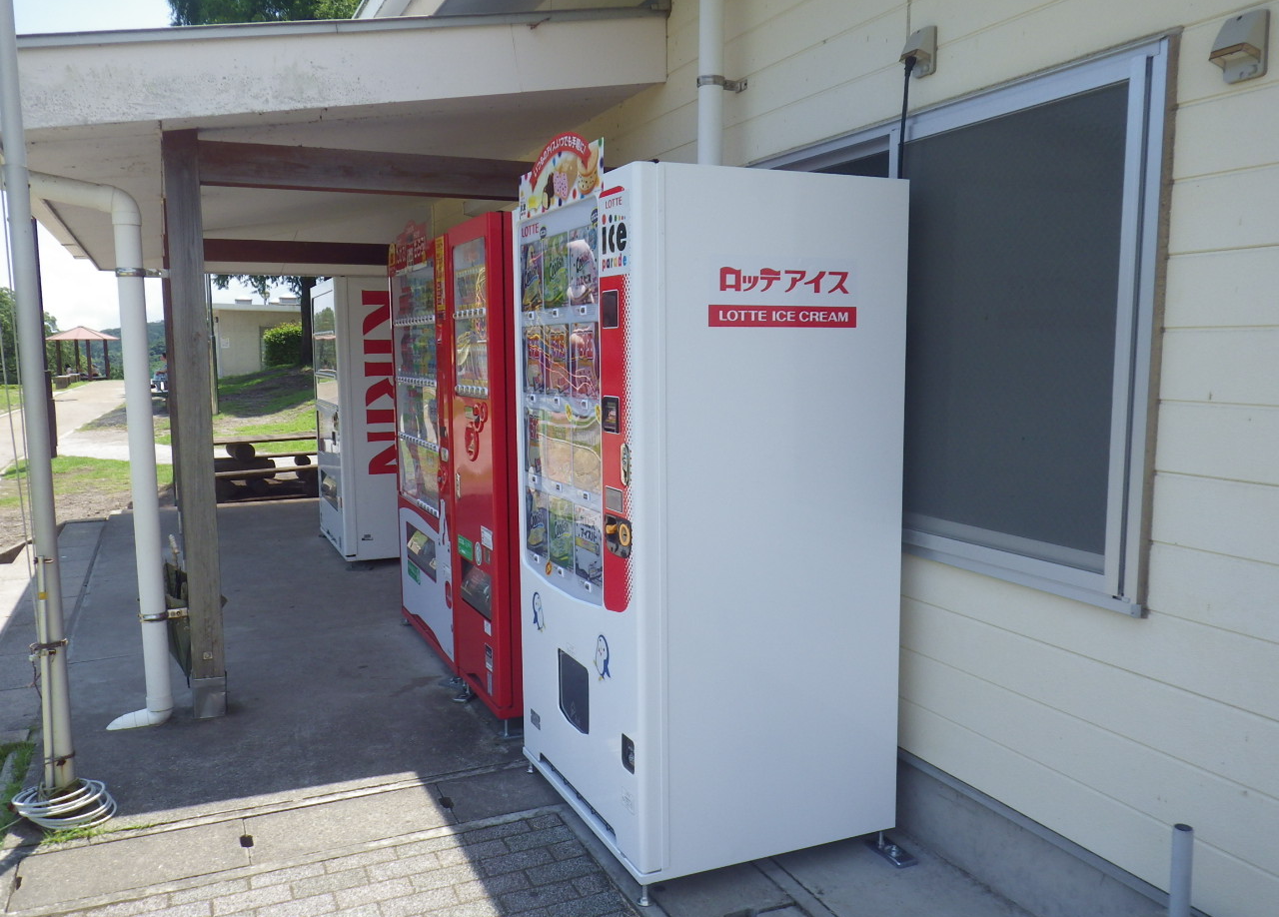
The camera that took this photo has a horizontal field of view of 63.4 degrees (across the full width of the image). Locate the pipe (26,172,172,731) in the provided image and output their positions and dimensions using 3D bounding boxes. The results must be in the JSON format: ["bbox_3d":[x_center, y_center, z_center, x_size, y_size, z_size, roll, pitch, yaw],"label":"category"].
[{"bbox_3d":[-2.019,-0.013,3.851,0.425,2.091,0.100,-3,7,-24],"label":"pipe"}]

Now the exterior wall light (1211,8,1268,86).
[{"bbox_3d":[1.135,-0.781,1.964,0.056,0.120,0.092,-3,7,-24],"label":"exterior wall light"}]

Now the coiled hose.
[{"bbox_3d":[-1.786,1.068,3.223,0.290,0.068,0.270,-3,7,-24],"label":"coiled hose"}]

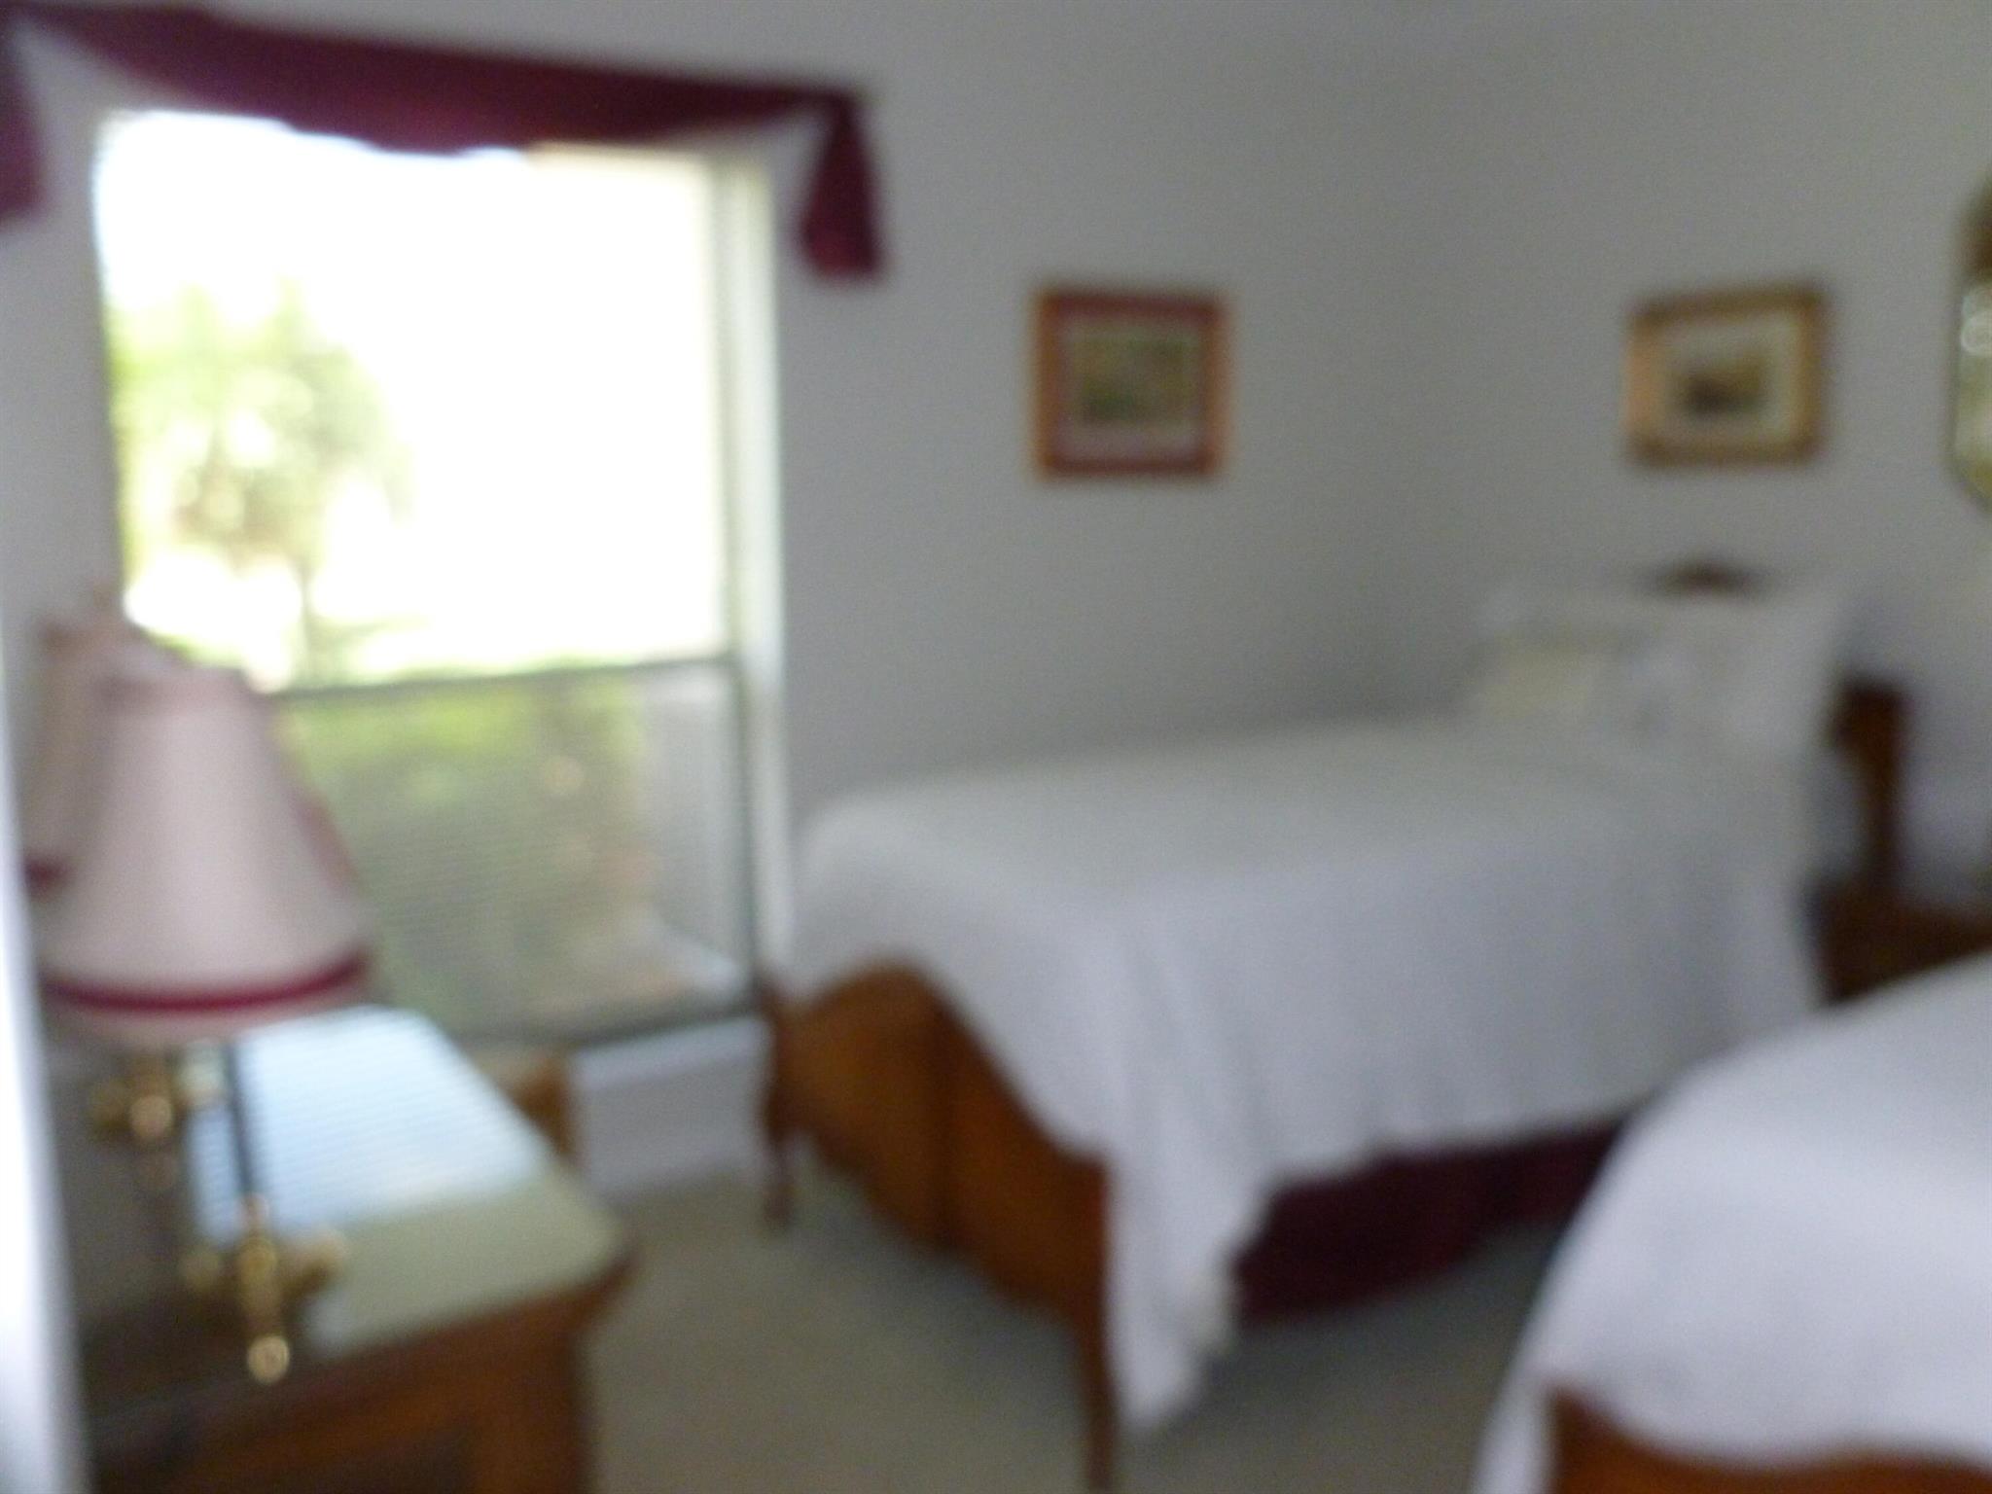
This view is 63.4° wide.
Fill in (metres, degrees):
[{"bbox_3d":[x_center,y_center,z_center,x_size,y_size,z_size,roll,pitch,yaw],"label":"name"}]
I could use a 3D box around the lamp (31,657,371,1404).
[{"bbox_3d":[-0.669,0.215,1.379,0.250,0.572,0.250,-6,11,-33],"label":"lamp"}]

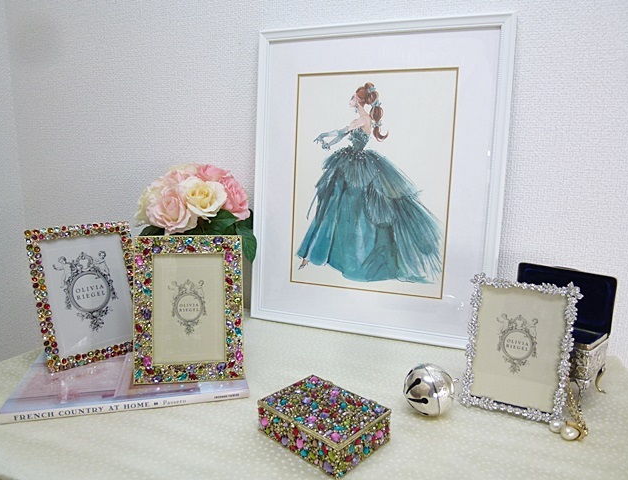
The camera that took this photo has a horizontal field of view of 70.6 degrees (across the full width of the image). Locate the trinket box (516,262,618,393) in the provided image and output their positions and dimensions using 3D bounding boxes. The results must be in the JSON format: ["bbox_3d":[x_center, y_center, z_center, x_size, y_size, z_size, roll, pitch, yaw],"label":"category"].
[{"bbox_3d":[0.337,0.129,0.638,0.085,0.166,0.135,-8,13,-43],"label":"trinket box"}]

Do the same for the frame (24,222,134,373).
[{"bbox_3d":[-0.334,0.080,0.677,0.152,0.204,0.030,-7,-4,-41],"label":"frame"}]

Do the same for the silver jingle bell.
[{"bbox_3d":[0.146,0.190,0.562,0.063,0.063,0.063,1,10,0],"label":"silver jingle bell"}]

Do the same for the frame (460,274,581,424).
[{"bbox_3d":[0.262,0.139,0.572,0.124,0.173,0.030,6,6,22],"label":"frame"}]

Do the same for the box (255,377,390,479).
[{"bbox_3d":[0.012,0.208,0.512,0.120,0.037,0.093,10,13,41],"label":"box"}]

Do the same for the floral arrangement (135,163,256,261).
[{"bbox_3d":[-0.205,0.015,0.800,0.207,0.305,0.195,-1,10,-14],"label":"floral arrangement"}]

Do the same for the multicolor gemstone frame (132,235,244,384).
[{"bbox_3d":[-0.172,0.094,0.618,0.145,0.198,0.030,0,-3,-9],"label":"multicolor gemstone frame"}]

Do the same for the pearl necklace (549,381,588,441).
[{"bbox_3d":[0.313,0.200,0.537,0.052,0.058,0.045,-8,14,-44],"label":"pearl necklace"}]

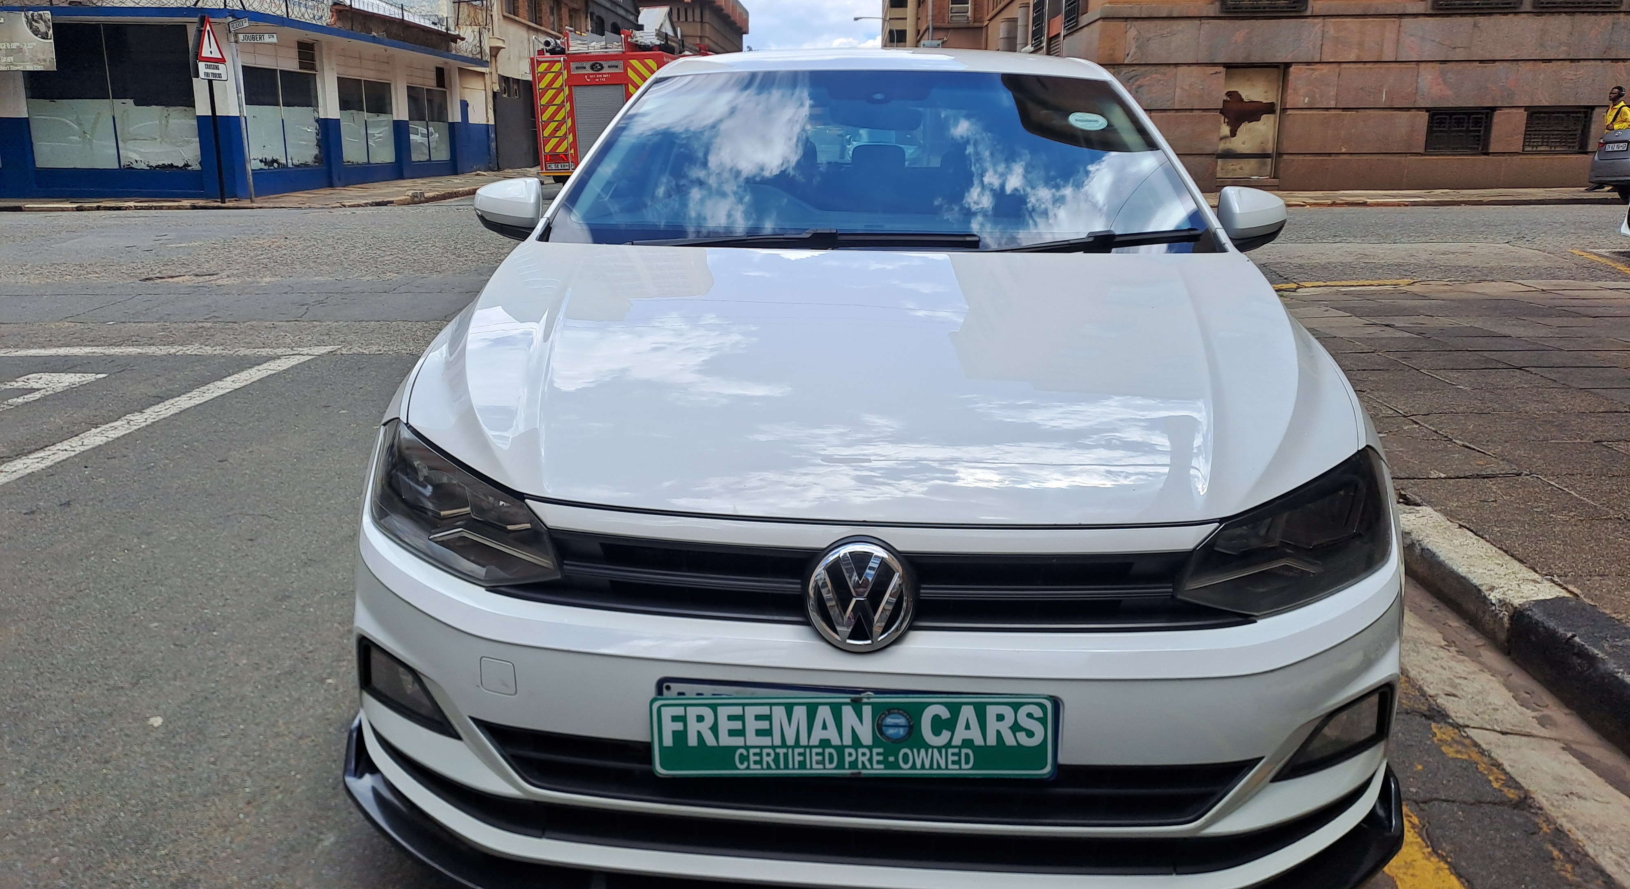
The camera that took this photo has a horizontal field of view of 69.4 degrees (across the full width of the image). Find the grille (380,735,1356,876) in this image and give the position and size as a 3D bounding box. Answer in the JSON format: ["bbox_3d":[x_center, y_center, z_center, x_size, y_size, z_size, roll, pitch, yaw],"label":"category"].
[{"bbox_3d":[0.065,0.498,1.687,1.510,0.095,0.280,2,14,3],"label":"grille"}]

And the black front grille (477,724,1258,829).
[{"bbox_3d":[0.062,0.431,1.583,1.090,0.110,0.115,2,14,3],"label":"black front grille"}]

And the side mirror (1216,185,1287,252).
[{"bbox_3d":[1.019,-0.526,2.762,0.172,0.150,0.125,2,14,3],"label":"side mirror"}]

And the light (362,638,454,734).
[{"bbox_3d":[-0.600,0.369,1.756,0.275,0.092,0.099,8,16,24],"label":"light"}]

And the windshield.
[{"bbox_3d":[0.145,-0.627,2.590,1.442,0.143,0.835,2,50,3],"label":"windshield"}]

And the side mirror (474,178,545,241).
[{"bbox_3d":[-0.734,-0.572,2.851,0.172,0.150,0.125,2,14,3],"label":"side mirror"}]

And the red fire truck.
[{"bbox_3d":[-3.368,-7.102,25.442,2.500,2.950,7.500,3,14,10],"label":"red fire truck"}]

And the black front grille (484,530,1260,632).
[{"bbox_3d":[0.067,0.180,1.529,1.045,0.115,0.130,2,14,3],"label":"black front grille"}]

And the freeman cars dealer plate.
[{"bbox_3d":[0.049,0.378,1.519,0.520,0.113,0.018,-1,14,4],"label":"freeman cars dealer plate"}]

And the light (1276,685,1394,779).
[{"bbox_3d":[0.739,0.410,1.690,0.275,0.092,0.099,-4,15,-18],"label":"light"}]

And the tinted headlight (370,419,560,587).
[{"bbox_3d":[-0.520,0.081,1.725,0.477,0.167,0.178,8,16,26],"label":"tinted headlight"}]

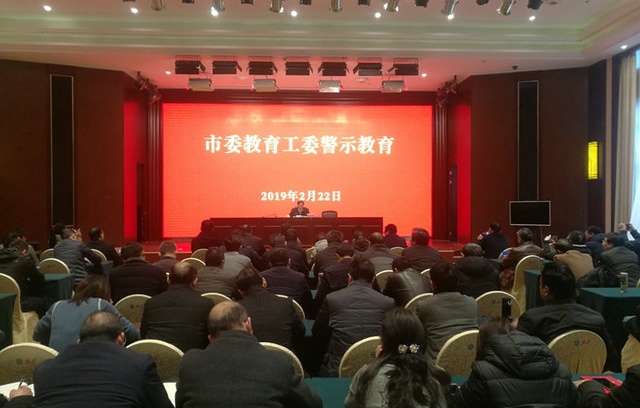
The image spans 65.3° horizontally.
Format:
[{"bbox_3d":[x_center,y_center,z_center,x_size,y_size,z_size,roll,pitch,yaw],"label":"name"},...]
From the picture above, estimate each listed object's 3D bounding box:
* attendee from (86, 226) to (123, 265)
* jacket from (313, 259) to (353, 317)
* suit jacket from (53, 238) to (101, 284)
[{"bbox_3d":[-3.616,1.057,8.300,0.540,1.300,0.750,0,1,18],"label":"attendee"},{"bbox_3d":[0.190,0.770,4.450,0.500,0.600,0.420,0,0,-3],"label":"jacket"},{"bbox_3d":[-3.219,0.773,6.600,0.540,0.580,0.460,0,0,15],"label":"suit jacket"}]

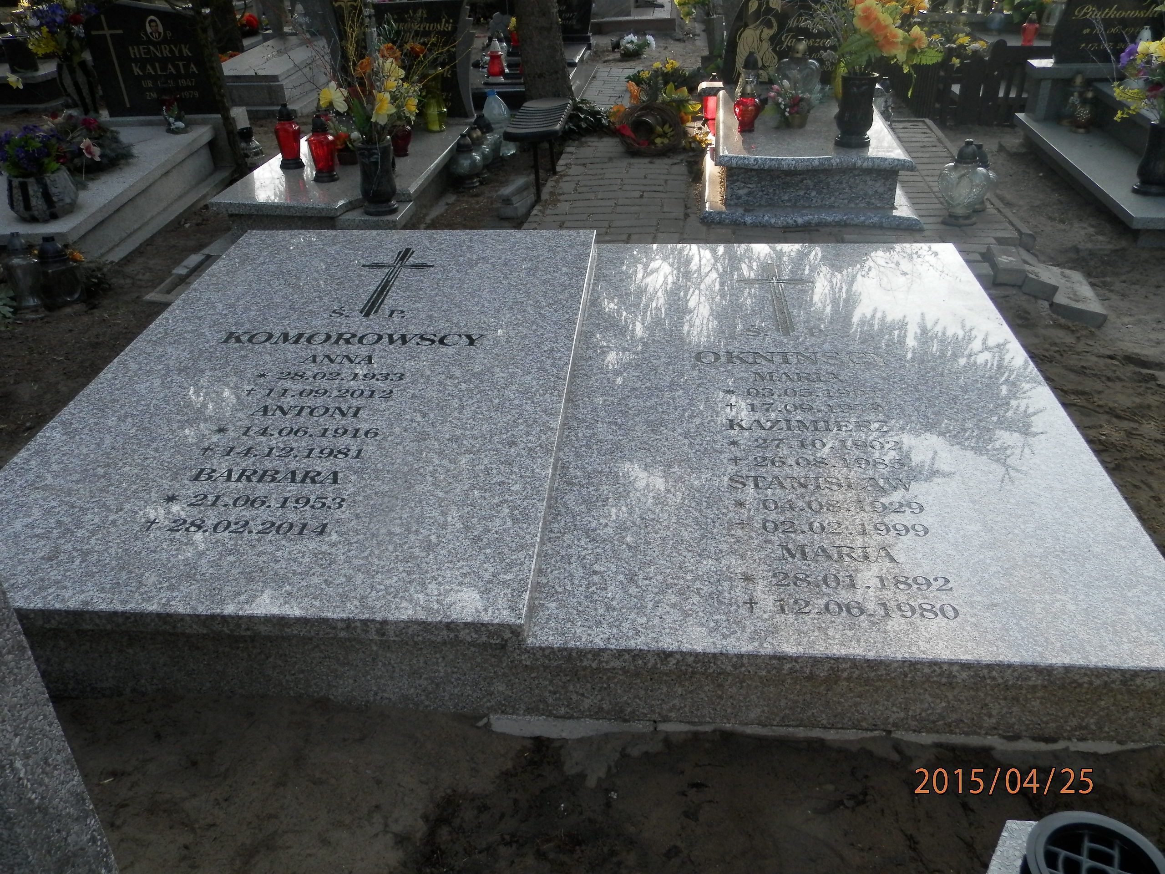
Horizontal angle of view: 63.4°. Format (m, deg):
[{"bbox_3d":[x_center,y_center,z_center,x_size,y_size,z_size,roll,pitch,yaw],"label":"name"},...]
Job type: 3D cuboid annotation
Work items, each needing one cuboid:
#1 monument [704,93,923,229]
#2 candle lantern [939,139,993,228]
[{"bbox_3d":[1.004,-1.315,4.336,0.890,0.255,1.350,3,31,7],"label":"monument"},{"bbox_3d":[1.516,-1.015,3.747,0.205,0.320,0.140,14,34,24],"label":"candle lantern"}]

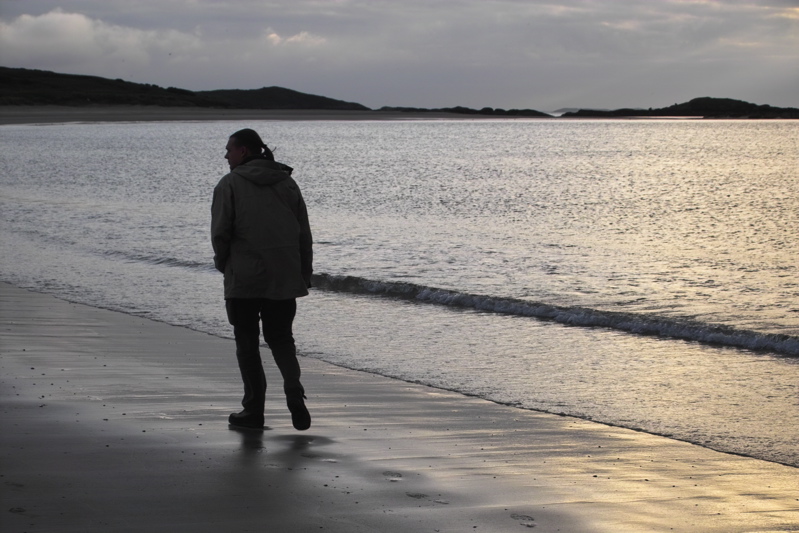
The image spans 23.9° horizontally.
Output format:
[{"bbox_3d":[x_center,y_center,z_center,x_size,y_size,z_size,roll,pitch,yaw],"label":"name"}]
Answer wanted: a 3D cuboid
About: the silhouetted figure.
[{"bbox_3d":[-0.792,0.068,10.750,0.580,1.710,0.600,-2,5,-26],"label":"silhouetted figure"}]

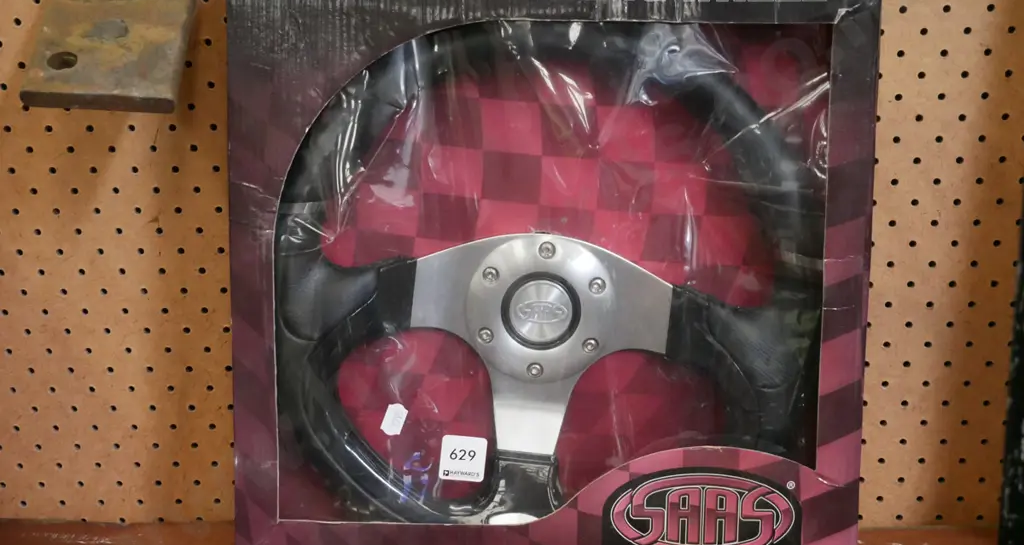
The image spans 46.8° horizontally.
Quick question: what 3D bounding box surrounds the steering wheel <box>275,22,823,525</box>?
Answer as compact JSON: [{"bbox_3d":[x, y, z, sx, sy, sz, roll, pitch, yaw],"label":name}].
[{"bbox_3d":[0.020,0.005,0.733,0.335,0.333,0.064,6,7,2],"label":"steering wheel"}]

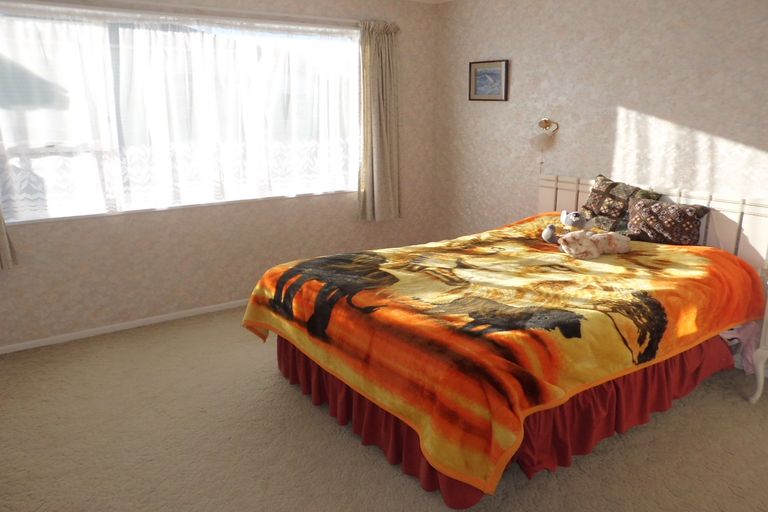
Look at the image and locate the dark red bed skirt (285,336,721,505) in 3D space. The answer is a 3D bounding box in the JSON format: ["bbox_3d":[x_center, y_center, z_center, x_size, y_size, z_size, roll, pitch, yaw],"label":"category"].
[{"bbox_3d":[0.626,0.553,3.154,1.980,0.360,1.480,-10,18,-32],"label":"dark red bed skirt"}]

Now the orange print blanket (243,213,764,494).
[{"bbox_3d":[0.601,0.272,3.024,2.180,0.570,1.680,-10,18,-32],"label":"orange print blanket"}]

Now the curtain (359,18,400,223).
[{"bbox_3d":[-0.016,-1.082,4.636,0.390,1.590,0.110,-10,18,-32],"label":"curtain"}]

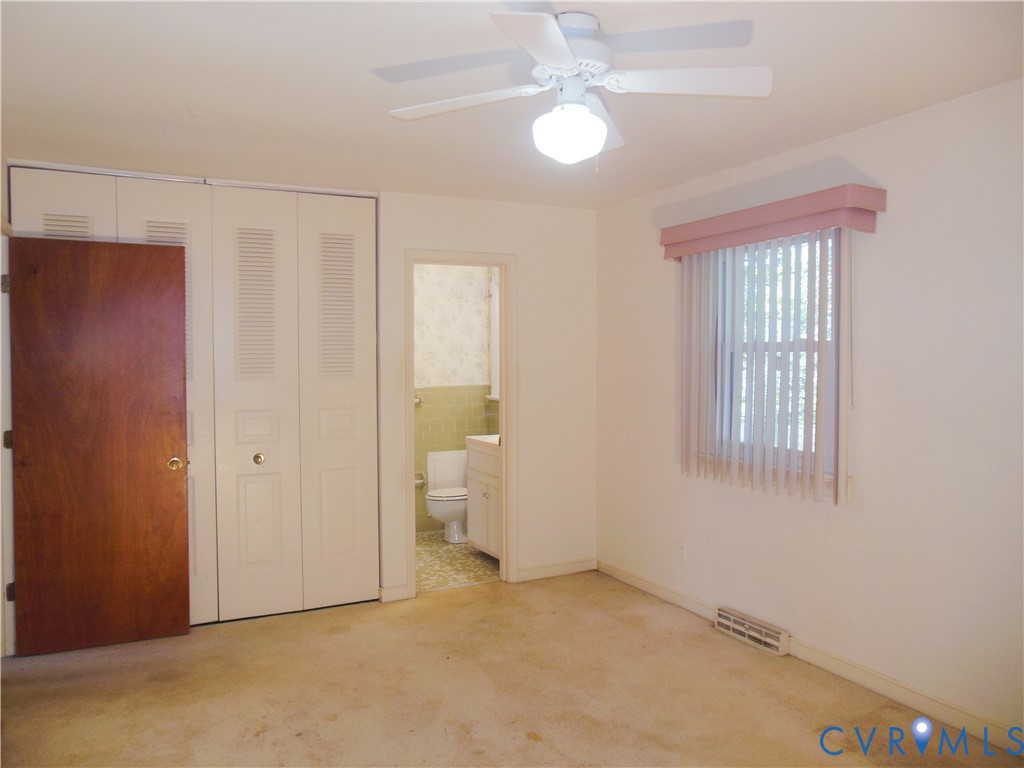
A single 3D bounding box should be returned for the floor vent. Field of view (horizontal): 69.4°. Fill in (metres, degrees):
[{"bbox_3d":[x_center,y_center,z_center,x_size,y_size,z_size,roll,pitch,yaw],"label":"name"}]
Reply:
[{"bbox_3d":[1.214,1.258,3.775,0.054,0.110,0.460,-1,2,-28],"label":"floor vent"}]

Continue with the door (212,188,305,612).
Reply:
[{"bbox_3d":[-1.368,0.112,3.996,0.432,2.303,0.032,-1,2,-28],"label":"door"}]

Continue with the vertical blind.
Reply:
[{"bbox_3d":[1.211,-0.102,3.664,0.115,1.205,1.020,-1,2,-28],"label":"vertical blind"}]

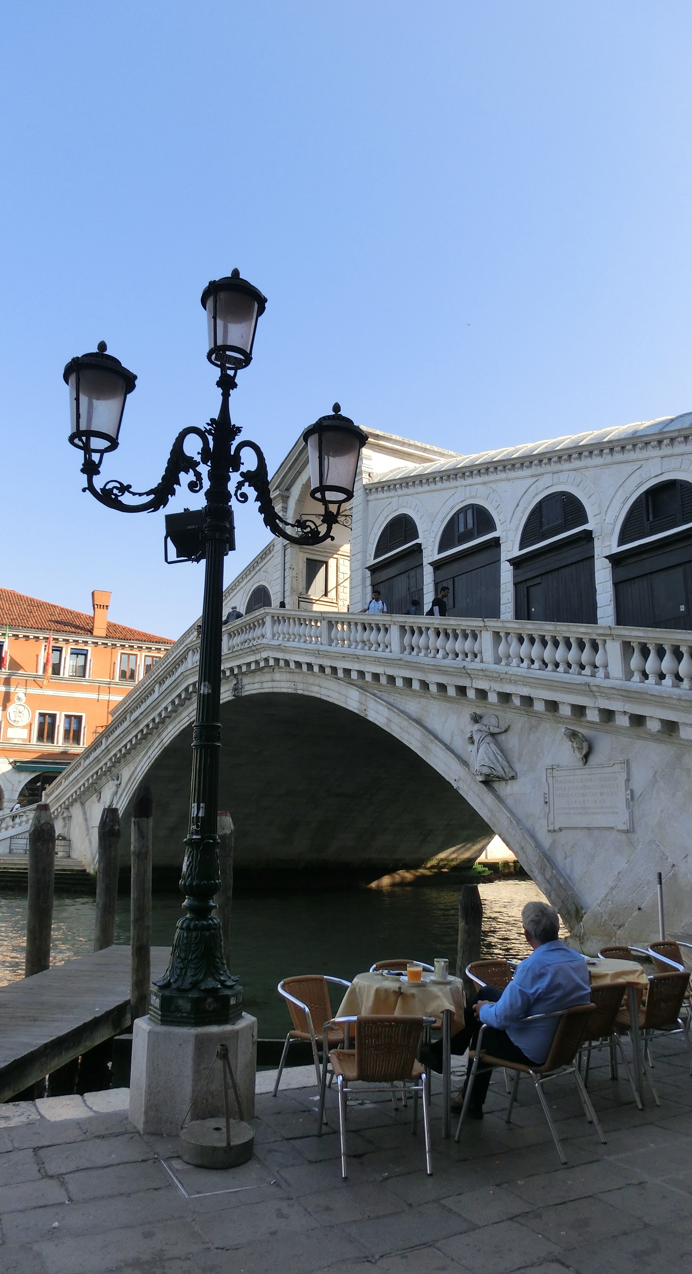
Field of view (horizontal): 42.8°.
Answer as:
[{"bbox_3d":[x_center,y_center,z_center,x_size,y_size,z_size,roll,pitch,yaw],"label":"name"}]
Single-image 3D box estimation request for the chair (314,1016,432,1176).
[{"bbox_3d":[0.141,2.347,4.702,0.560,0.735,0.590,2,-13,-8],"label":"chair"}]

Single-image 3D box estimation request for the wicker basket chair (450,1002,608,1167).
[{"bbox_3d":[1.020,2.382,4.874,0.590,0.730,0.560,-10,-17,41],"label":"wicker basket chair"}]

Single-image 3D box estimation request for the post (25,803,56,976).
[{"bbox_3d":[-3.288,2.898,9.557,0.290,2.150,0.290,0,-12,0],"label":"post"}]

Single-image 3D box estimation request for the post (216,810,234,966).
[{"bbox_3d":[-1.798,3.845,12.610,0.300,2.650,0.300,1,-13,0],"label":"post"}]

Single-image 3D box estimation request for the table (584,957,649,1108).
[{"bbox_3d":[1.616,2.549,5.795,0.740,0.760,0.740,5,-14,-17],"label":"table"}]

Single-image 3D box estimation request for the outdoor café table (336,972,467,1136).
[{"bbox_3d":[0.335,2.461,5.282,0.730,0.760,0.730,2,-13,-5],"label":"outdoor café table"}]

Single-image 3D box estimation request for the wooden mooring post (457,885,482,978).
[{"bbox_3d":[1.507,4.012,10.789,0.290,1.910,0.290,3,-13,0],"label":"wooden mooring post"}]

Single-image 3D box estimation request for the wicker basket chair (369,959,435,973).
[{"bbox_3d":[0.477,2.650,6.039,0.560,0.735,0.590,8,-15,-30],"label":"wicker basket chair"}]

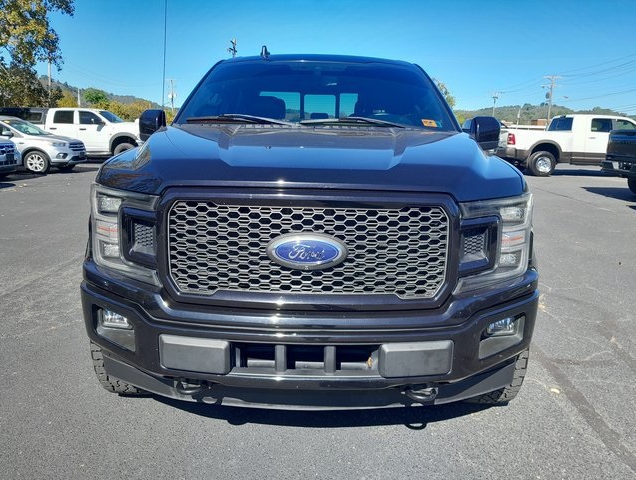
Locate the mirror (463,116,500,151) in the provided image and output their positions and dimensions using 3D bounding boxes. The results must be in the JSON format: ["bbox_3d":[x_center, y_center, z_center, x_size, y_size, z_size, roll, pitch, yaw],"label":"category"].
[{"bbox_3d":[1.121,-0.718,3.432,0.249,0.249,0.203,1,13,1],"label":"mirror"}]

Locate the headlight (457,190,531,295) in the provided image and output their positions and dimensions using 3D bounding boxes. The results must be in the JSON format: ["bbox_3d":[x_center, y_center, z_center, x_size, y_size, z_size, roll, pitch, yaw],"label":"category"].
[{"bbox_3d":[0.723,-0.004,2.019,0.391,0.365,0.325,1,13,1],"label":"headlight"}]

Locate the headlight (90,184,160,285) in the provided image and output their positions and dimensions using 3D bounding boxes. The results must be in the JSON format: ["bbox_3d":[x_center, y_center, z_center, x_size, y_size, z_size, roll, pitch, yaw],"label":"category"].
[{"bbox_3d":[-0.794,-0.036,2.042,0.391,0.365,0.325,1,13,1],"label":"headlight"}]

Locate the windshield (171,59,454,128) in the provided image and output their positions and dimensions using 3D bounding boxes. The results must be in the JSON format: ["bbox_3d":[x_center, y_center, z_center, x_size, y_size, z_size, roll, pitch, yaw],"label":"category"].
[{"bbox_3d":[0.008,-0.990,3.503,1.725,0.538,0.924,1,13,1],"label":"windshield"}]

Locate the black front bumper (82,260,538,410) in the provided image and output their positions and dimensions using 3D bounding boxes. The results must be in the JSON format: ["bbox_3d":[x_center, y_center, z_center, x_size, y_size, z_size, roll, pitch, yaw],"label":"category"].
[{"bbox_3d":[-0.043,0.383,2.090,2.020,0.507,0.507,1,13,1],"label":"black front bumper"}]

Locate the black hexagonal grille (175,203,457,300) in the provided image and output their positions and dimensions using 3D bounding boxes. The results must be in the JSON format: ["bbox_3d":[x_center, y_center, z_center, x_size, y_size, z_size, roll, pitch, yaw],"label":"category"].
[{"bbox_3d":[-0.040,0.037,1.835,1.035,0.350,0.122,1,13,1],"label":"black hexagonal grille"}]

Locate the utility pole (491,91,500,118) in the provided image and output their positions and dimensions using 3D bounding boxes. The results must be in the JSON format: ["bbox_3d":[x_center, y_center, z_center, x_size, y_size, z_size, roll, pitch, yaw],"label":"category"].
[{"bbox_3d":[36.122,-25.374,102.971,2.000,10.300,0.800,1,13,1],"label":"utility pole"}]

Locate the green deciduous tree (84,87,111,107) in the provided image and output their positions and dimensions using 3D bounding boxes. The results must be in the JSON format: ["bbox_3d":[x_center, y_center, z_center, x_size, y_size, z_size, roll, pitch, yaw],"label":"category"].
[{"bbox_3d":[-33.395,-19.385,75.743,4.900,7.200,4.900,1,13,1],"label":"green deciduous tree"}]

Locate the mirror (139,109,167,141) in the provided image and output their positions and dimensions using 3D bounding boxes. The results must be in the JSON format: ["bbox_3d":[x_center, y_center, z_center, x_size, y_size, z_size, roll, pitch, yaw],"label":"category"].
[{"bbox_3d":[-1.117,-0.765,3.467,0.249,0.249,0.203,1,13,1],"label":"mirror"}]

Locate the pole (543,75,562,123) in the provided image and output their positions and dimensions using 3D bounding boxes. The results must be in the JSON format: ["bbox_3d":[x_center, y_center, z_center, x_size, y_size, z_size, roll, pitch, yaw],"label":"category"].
[{"bbox_3d":[31.897,-17.560,69.027,2.800,9.900,0.700,1,13,1],"label":"pole"}]

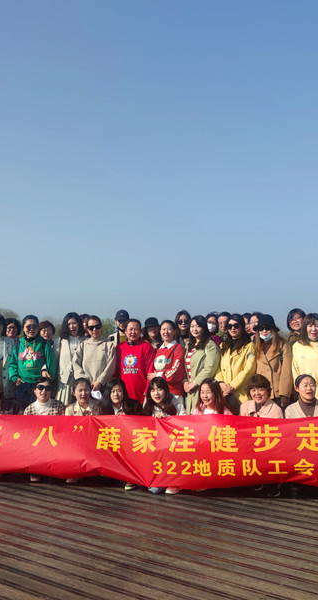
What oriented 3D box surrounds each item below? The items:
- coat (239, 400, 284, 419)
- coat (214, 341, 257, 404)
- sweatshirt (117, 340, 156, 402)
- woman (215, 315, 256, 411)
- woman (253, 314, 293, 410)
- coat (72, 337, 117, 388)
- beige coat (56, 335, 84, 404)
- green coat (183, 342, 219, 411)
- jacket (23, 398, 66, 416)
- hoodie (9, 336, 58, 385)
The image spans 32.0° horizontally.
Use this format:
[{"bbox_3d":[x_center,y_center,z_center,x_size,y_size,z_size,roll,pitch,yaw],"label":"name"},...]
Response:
[{"bbox_3d":[0.970,1.217,5.250,0.440,0.560,0.380,-1,-4,8],"label":"coat"},{"bbox_3d":[0.772,0.840,5.600,0.460,0.860,0.300,-1,-4,16],"label":"coat"},{"bbox_3d":[-0.248,0.794,6.120,0.450,0.680,0.310,-1,-3,6],"label":"sweatshirt"},{"bbox_3d":[0.789,0.983,5.599,0.460,1.654,0.310,-1,-4,19],"label":"woman"},{"bbox_3d":[1.160,0.982,5.620,0.480,1.660,0.320,-1,-4,12],"label":"woman"},{"bbox_3d":[-0.715,0.704,6.200,0.490,0.590,0.310,0,-3,-5],"label":"coat"},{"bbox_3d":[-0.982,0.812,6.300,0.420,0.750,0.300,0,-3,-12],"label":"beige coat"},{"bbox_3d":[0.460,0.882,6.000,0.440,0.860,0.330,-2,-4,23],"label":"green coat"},{"bbox_3d":[-1.146,1.257,5.550,0.450,0.550,0.380,0,-4,-3],"label":"jacket"},{"bbox_3d":[-1.342,0.662,5.930,0.510,0.560,0.290,0,-4,-4],"label":"hoodie"}]

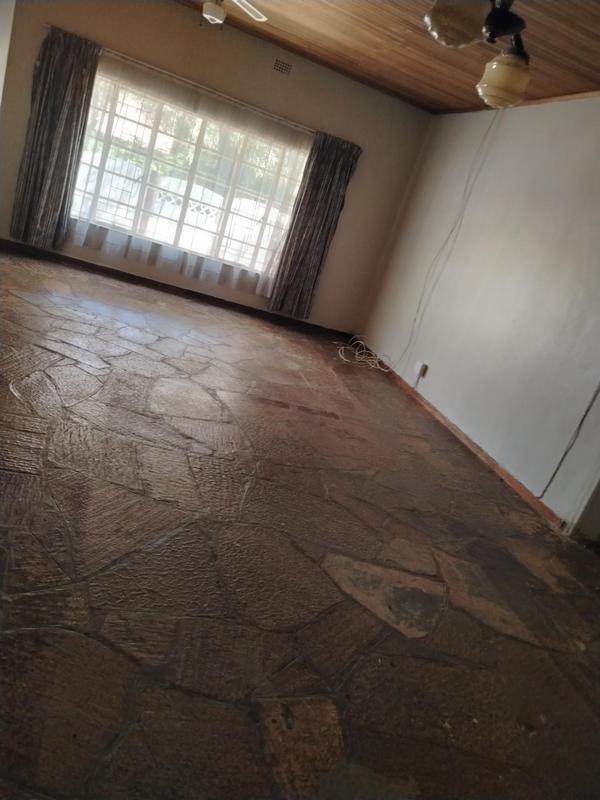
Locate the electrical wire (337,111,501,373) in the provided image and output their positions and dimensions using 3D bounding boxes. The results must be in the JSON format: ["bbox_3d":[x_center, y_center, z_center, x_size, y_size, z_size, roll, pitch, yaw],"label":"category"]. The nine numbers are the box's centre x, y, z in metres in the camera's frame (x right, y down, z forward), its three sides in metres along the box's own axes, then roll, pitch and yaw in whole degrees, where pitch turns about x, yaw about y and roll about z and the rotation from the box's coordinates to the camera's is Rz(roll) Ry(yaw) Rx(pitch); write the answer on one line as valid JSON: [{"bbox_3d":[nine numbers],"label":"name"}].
[{"bbox_3d":[1.220,-1.814,6.343,0.471,3.000,1.320,12,19,-19],"label":"electrical wire"}]

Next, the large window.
[{"bbox_3d":[-1.279,-2.560,6.496,2.610,1.612,0.120,12,19,-19],"label":"large window"}]

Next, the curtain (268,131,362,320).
[{"bbox_3d":[0.134,-2.113,6.945,0.636,2.168,0.150,12,19,-19],"label":"curtain"}]

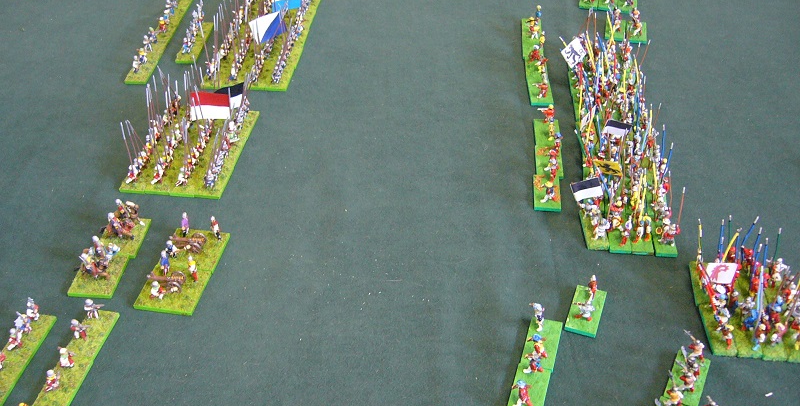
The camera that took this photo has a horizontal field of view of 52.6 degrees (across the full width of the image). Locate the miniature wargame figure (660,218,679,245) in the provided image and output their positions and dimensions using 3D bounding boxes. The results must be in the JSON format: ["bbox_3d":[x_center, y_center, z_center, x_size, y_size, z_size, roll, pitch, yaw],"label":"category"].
[{"bbox_3d":[0.191,0.020,0.573,0.013,0.020,0.009,1,40,3],"label":"miniature wargame figure"}]

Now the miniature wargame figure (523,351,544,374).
[{"bbox_3d":[0.081,0.096,0.490,0.011,0.018,0.009,6,40,8],"label":"miniature wargame figure"}]

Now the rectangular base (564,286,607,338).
[{"bbox_3d":[0.124,0.072,0.537,0.020,0.003,0.040,14,43,16],"label":"rectangular base"}]

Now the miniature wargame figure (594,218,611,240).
[{"bbox_3d":[0.146,0.018,0.584,0.011,0.018,0.010,3,41,5],"label":"miniature wargame figure"}]

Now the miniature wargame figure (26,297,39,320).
[{"bbox_3d":[-0.241,0.069,0.531,0.009,0.018,0.009,5,41,7],"label":"miniature wargame figure"}]

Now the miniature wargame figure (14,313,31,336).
[{"bbox_3d":[-0.244,0.078,0.526,0.011,0.018,0.008,2,40,4],"label":"miniature wargame figure"}]

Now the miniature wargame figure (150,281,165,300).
[{"bbox_3d":[-0.165,0.059,0.548,0.011,0.015,0.008,2,40,4],"label":"miniature wargame figure"}]

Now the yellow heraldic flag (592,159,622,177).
[{"bbox_3d":[0.151,-0.025,0.583,0.018,0.018,0.003,10,64,36],"label":"yellow heraldic flag"}]

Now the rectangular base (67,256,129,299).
[{"bbox_3d":[-0.213,0.052,0.572,0.030,0.003,0.040,1,40,3],"label":"rectangular base"}]

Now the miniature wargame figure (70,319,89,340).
[{"bbox_3d":[-0.205,0.080,0.518,0.013,0.017,0.009,6,41,8],"label":"miniature wargame figure"}]

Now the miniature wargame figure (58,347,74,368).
[{"bbox_3d":[-0.207,0.096,0.502,0.012,0.013,0.009,6,41,8],"label":"miniature wargame figure"}]

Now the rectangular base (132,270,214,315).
[{"bbox_3d":[-0.157,0.061,0.560,0.041,0.003,0.040,5,41,8],"label":"rectangular base"}]

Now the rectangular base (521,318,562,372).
[{"bbox_3d":[0.090,0.089,0.510,0.020,0.003,0.040,11,41,14],"label":"rectangular base"}]

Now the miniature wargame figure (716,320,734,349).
[{"bbox_3d":[0.204,0.082,0.507,0.013,0.018,0.009,3,41,5],"label":"miniature wargame figure"}]

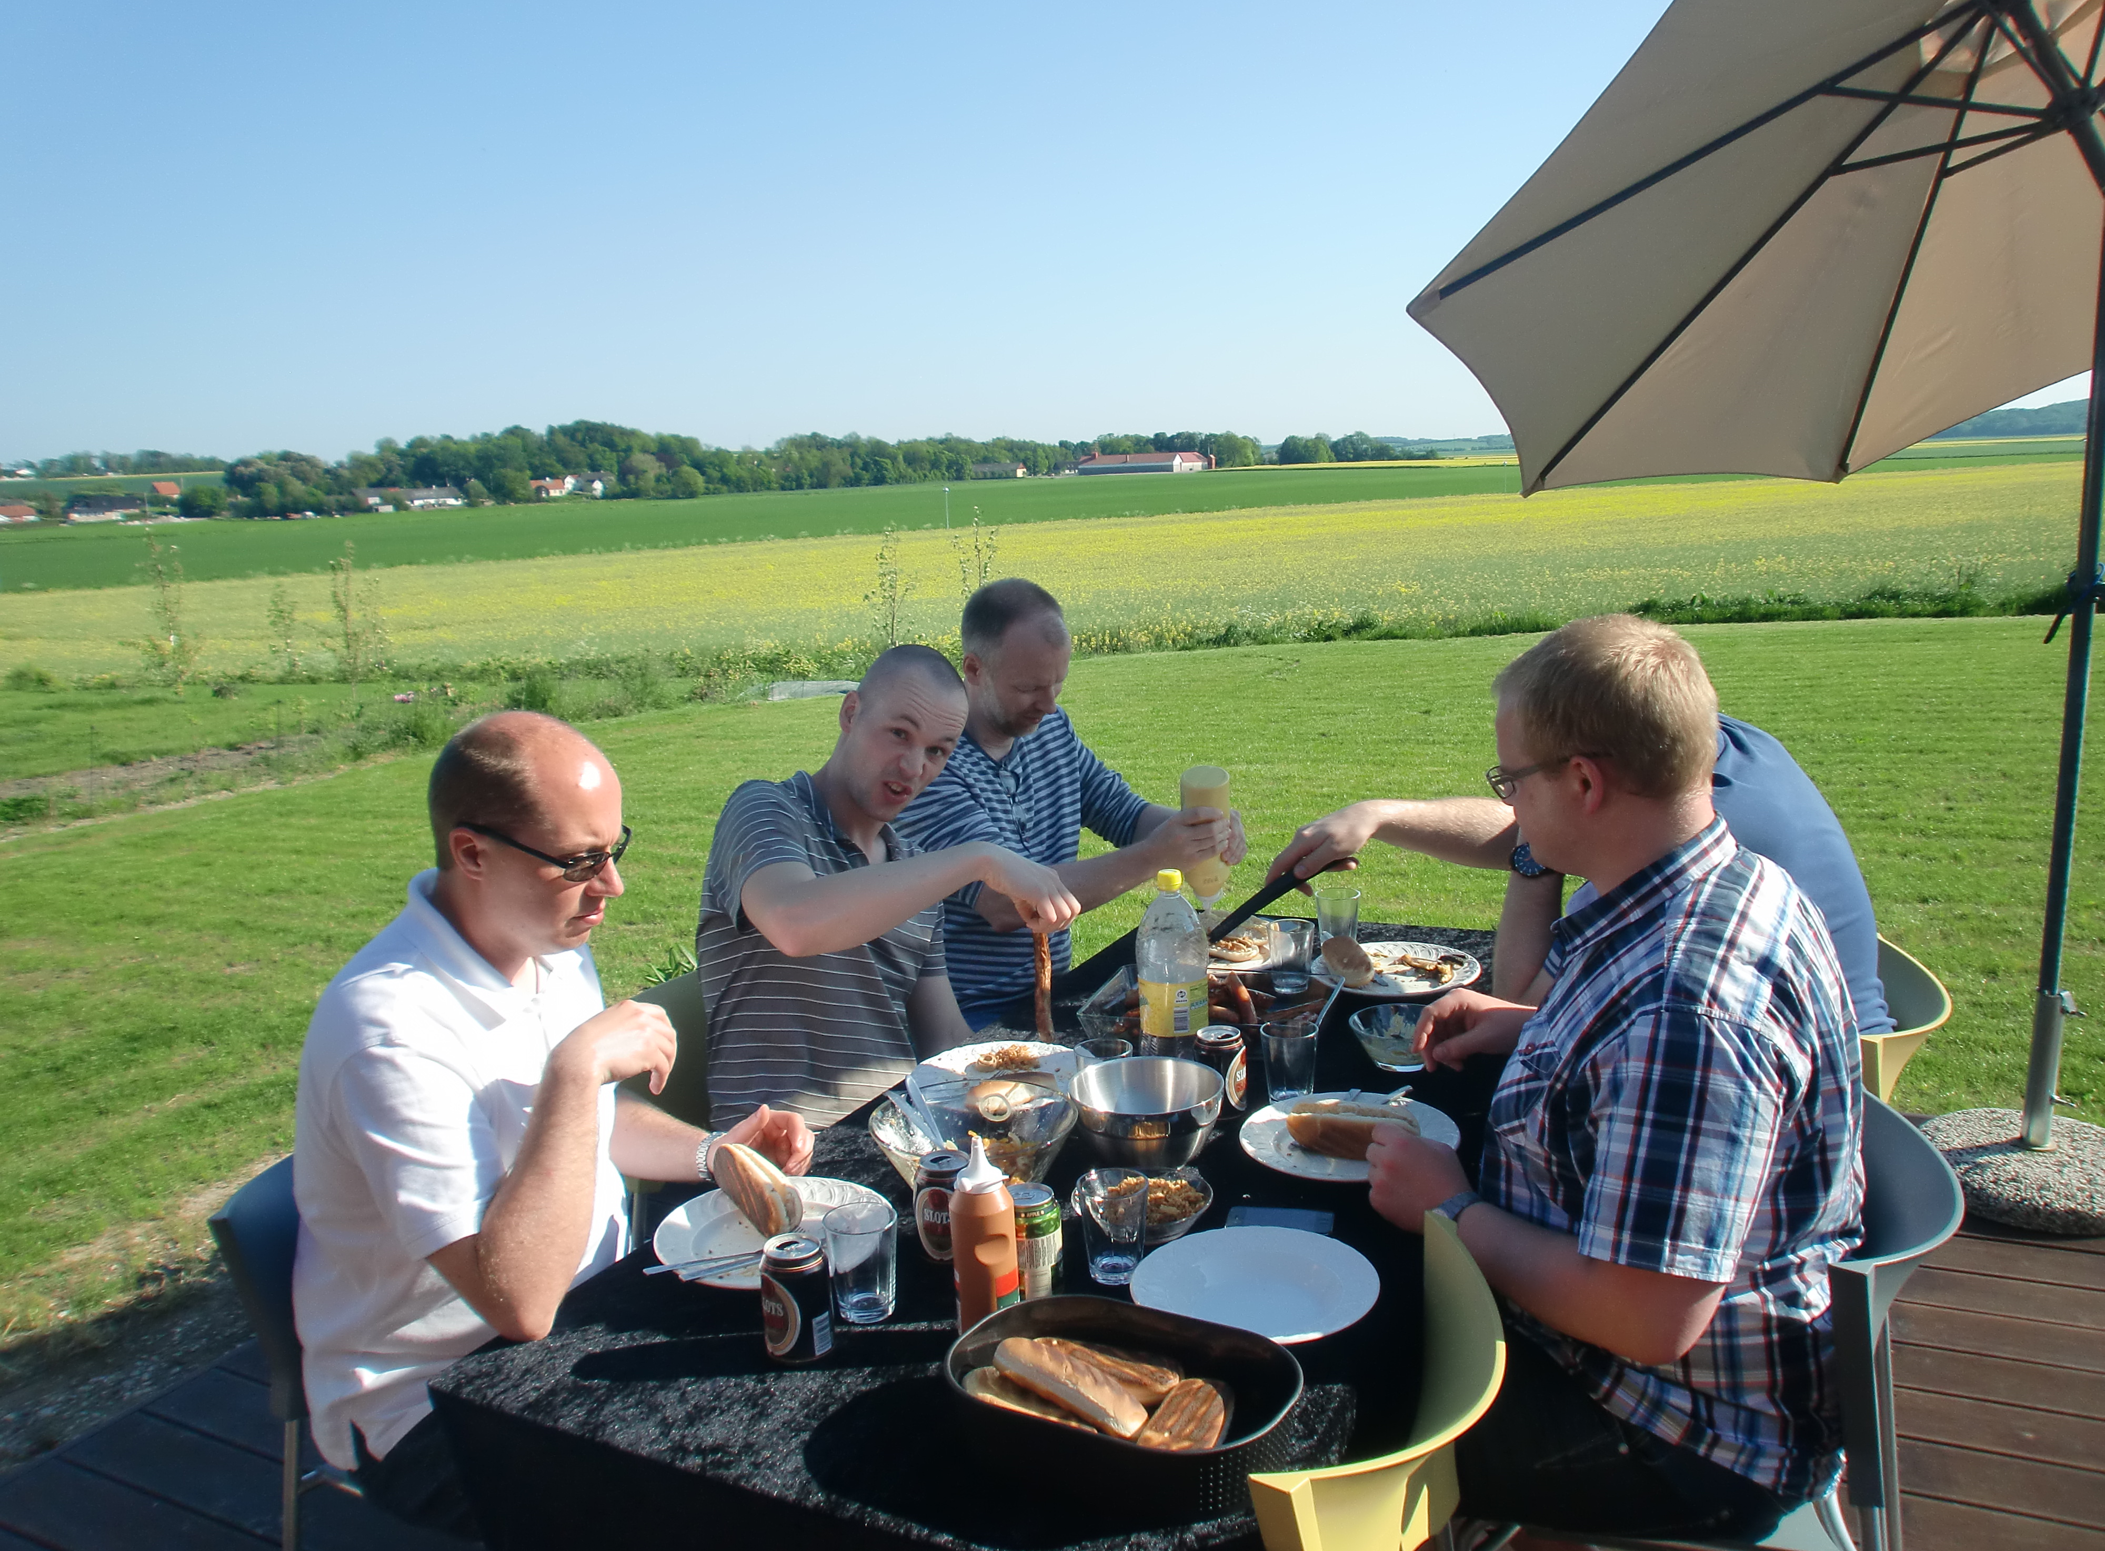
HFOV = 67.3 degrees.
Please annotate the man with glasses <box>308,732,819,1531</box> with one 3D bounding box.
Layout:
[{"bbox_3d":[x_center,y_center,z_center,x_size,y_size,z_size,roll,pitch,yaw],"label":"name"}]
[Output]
[{"bbox_3d":[-0.505,0.585,1.769,0.740,1.320,0.550,2,11,17],"label":"man with glasses"}]

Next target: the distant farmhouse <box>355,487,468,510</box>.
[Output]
[{"bbox_3d":[-174.209,-75.364,430.000,30.000,6.000,9.000,-3,11,-6],"label":"distant farmhouse"}]

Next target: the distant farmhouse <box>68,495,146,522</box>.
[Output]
[{"bbox_3d":[-230.864,-64.874,385.000,18.500,6.500,9.000,-5,11,-16],"label":"distant farmhouse"}]

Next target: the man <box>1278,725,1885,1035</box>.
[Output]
[{"bbox_3d":[0.867,0.459,2.506,0.900,1.220,0.600,3,12,23],"label":"man"}]

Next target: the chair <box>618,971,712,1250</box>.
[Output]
[{"bbox_3d":[-0.444,0.721,2.511,0.530,0.770,0.550,4,12,27],"label":"chair"}]

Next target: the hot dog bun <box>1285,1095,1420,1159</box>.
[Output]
[{"bbox_3d":[0.367,0.431,1.921,0.165,0.046,0.058,2,12,24],"label":"hot dog bun"}]

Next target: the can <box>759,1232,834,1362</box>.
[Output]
[{"bbox_3d":[-0.249,0.514,1.544,0.066,0.115,0.066,-2,10,0],"label":"can"}]

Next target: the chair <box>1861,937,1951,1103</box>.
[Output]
[{"bbox_3d":[1.185,0.691,2.616,0.530,0.760,0.540,2,11,25],"label":"chair"}]

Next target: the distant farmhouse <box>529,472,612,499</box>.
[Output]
[{"bbox_3d":[-167.620,-100.686,550.000,28.500,8.800,14.000,-6,11,-17],"label":"distant farmhouse"}]

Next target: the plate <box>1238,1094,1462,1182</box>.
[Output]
[{"bbox_3d":[0.369,0.454,1.957,0.267,0.024,0.267,-3,11,1],"label":"plate"}]

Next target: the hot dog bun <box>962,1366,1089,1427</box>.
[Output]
[{"bbox_3d":[-0.003,0.552,1.372,0.175,0.045,0.060,6,13,38],"label":"hot dog bun"}]

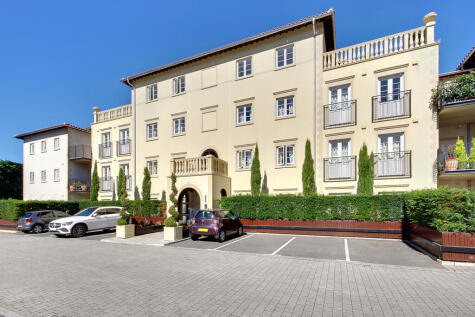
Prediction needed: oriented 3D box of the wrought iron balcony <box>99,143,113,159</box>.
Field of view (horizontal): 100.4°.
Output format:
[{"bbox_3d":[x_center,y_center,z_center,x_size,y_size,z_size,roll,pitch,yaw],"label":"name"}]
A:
[{"bbox_3d":[-12.713,-0.744,19.124,1.904,1.449,0.300,-2,-6,21],"label":"wrought iron balcony"}]

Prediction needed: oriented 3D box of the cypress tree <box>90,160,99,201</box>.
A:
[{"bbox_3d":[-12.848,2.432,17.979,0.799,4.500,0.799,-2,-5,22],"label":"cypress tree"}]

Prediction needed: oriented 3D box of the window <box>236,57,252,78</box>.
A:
[{"bbox_3d":[0.461,-6.068,13.276,1.140,1.207,0.150,-2,-5,22],"label":"window"}]

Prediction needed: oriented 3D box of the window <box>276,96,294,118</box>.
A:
[{"bbox_3d":[2.933,-3.117,12.100,1.120,1.350,0.180,-2,-5,24],"label":"window"}]

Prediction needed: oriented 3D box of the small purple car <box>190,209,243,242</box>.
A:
[{"bbox_3d":[-1.025,3.306,10.150,1.680,1.500,2.980,-2,-6,25],"label":"small purple car"}]

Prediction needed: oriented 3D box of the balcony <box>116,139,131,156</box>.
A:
[{"bbox_3d":[-10.461,-0.949,18.245,1.810,1.410,0.300,-2,-6,21],"label":"balcony"}]

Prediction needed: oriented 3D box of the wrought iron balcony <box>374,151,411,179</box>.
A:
[{"bbox_3d":[7.878,0.329,10.143,1.567,1.399,0.300,-2,-5,22],"label":"wrought iron balcony"}]

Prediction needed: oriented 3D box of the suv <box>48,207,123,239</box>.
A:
[{"bbox_3d":[-9.200,4.027,13.100,1.870,1.630,4.500,-2,-11,12],"label":"suv"}]

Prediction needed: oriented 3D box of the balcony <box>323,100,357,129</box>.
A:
[{"bbox_3d":[6.076,-2.554,11.761,1.776,1.473,0.300,-2,-6,21],"label":"balcony"}]

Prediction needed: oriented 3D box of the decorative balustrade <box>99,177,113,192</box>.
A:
[{"bbox_3d":[-12.552,2.482,18.900,1.600,1.300,0.280,-2,-5,24],"label":"decorative balustrade"}]

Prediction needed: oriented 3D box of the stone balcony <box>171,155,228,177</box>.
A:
[{"bbox_3d":[-2.553,0.494,13.436,3.139,1.171,1.950,-2,-5,22],"label":"stone balcony"}]

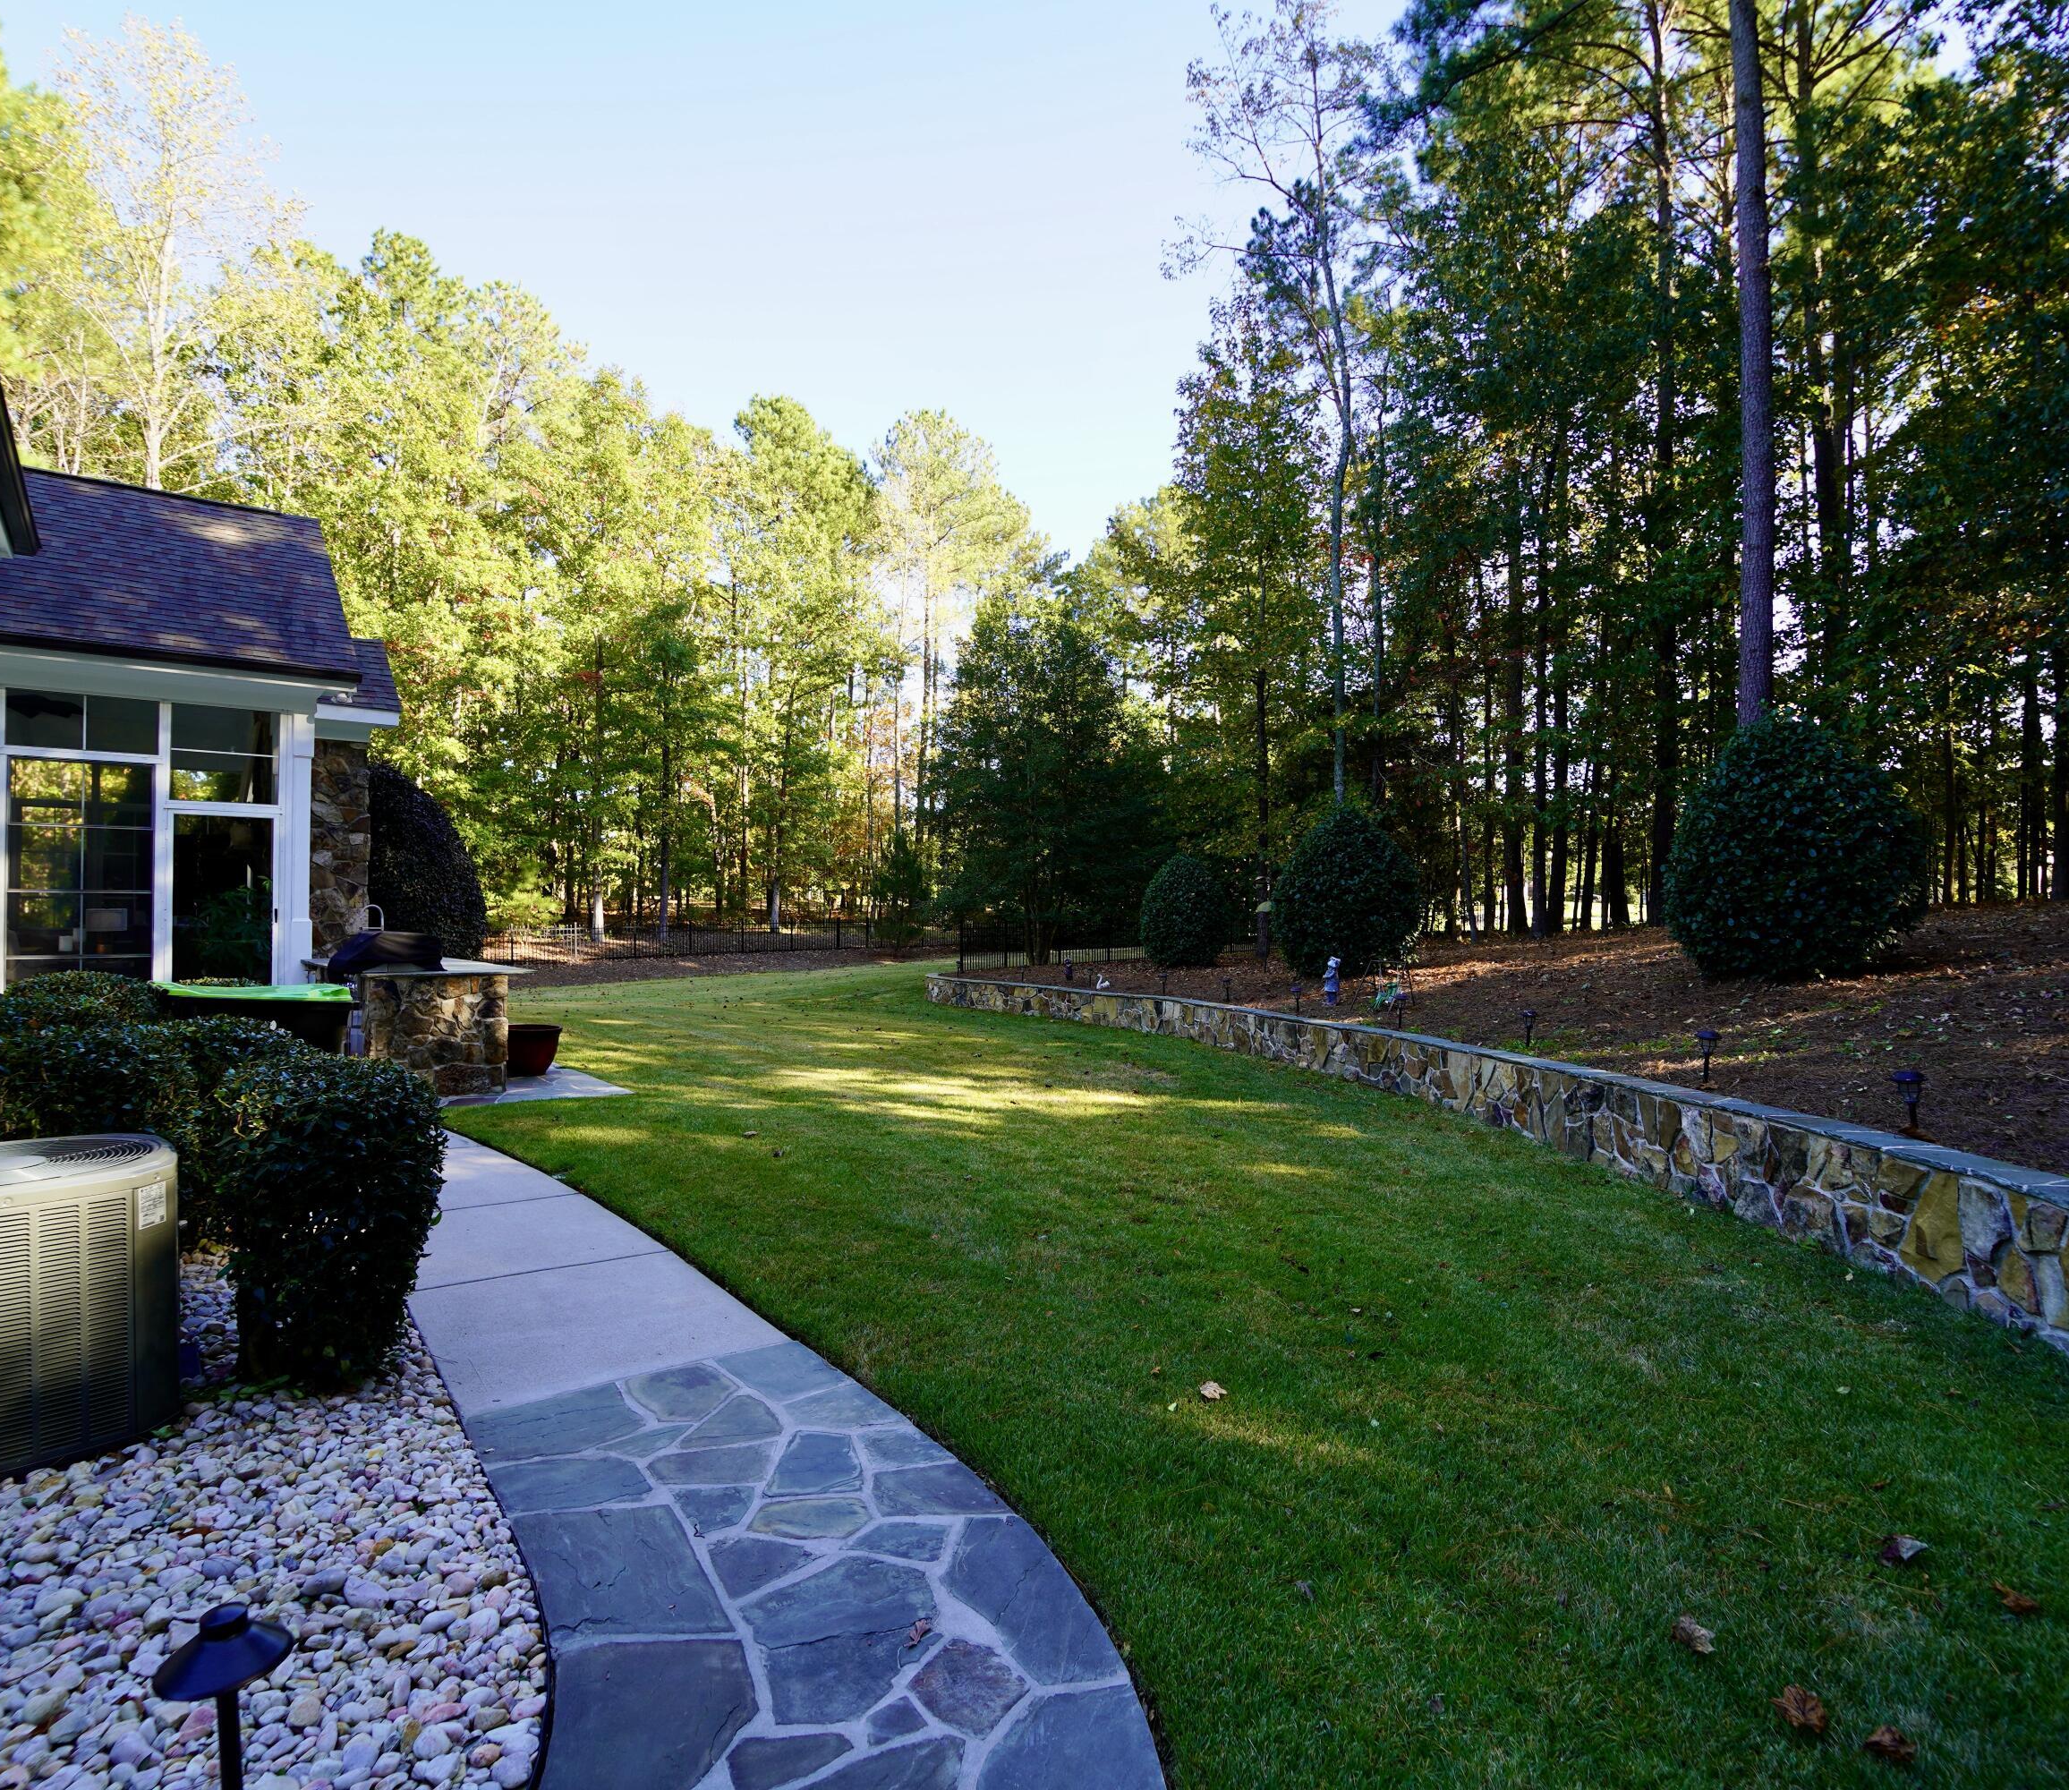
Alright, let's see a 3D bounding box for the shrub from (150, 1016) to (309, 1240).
[{"bbox_3d":[-3.357,0.966,4.367,0.620,0.911,0.620,1,-1,-41],"label":"shrub"}]

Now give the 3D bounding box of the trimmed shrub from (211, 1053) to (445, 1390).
[{"bbox_3d":[-2.136,0.939,3.137,0.600,0.930,0.620,1,-1,-41],"label":"trimmed shrub"}]

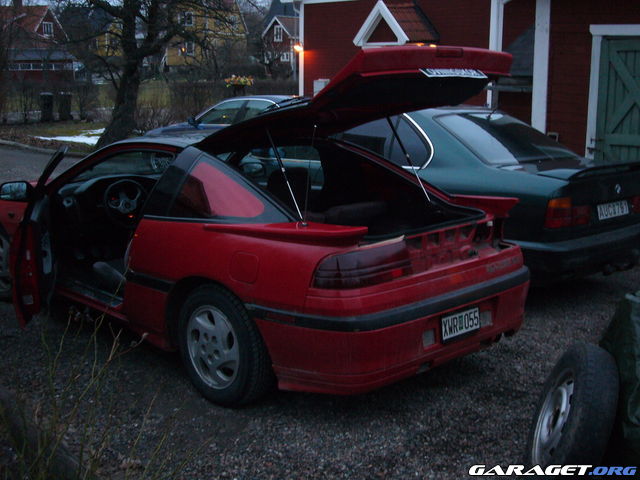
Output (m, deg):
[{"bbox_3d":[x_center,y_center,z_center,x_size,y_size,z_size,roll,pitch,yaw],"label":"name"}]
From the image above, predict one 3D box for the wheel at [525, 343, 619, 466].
[{"bbox_3d":[0.950,0.719,3.255,0.175,0.640,0.640,18,12,5],"label":"wheel"}]

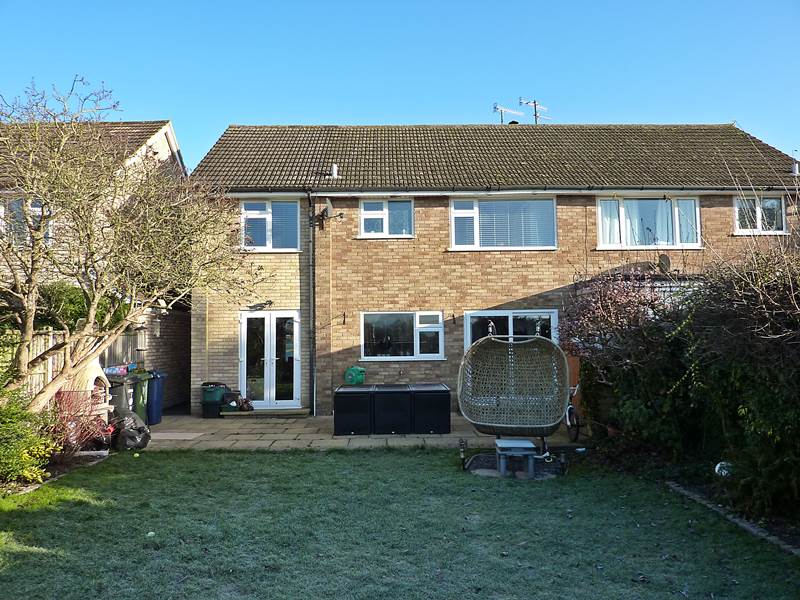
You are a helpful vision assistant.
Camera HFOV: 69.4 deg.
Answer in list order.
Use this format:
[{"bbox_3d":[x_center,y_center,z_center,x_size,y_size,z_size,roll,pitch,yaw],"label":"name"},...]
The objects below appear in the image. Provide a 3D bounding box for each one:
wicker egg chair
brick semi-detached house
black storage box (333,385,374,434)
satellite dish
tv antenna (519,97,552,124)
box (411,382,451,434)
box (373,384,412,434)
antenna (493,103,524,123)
[{"bbox_3d":[1.450,1.096,7.450,1.340,1.260,0.820,-1,-4,6],"label":"wicker egg chair"},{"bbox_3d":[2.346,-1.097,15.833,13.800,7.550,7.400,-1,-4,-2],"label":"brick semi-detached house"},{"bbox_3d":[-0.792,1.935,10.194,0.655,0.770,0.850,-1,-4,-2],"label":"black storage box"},{"bbox_3d":[5.655,-0.762,12.400,0.220,0.430,0.450,-1,-4,4],"label":"satellite dish"},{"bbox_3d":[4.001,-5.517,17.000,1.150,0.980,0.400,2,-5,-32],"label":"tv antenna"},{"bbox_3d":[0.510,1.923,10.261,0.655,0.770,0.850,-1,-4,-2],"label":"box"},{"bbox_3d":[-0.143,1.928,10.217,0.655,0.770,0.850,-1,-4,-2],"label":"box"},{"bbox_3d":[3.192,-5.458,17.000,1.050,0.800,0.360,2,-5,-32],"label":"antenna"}]

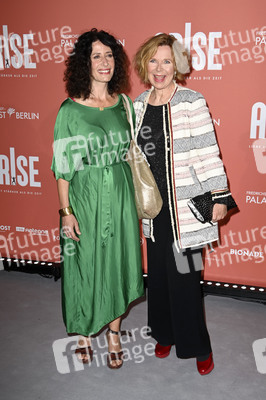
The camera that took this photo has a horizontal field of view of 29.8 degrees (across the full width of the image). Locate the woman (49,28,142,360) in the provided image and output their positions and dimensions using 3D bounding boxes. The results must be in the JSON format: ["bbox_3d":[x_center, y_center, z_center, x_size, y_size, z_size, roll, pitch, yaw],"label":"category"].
[{"bbox_3d":[-0.155,0.034,2.594,0.540,1.745,0.400,0,16,-5],"label":"woman"}]

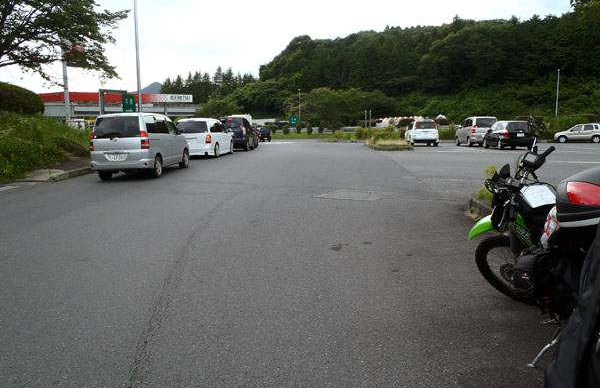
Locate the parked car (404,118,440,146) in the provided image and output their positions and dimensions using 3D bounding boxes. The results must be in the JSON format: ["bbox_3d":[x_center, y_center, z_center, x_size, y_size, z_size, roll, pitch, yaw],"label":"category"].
[{"bbox_3d":[8.381,-4.215,33.479,1.760,1.700,4.450,0,8,5],"label":"parked car"}]

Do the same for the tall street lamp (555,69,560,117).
[{"bbox_3d":[36.137,-13.942,68.000,0.300,7.100,0.300,-1,8,0],"label":"tall street lamp"}]

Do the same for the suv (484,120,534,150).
[{"bbox_3d":[12.054,-3.387,28.119,1.740,1.580,4.350,0,8,5],"label":"suv"}]

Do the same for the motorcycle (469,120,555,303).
[{"bbox_3d":[1.613,0.306,3.044,0.740,1.380,2.100,0,8,6],"label":"motorcycle"}]

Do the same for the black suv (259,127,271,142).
[{"bbox_3d":[-4.241,-7.282,60.000,1.475,1.690,3.400,-1,8,-3],"label":"black suv"}]

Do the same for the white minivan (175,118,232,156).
[{"bbox_3d":[-4.557,-2.764,23.751,1.830,1.760,4.750,0,8,5],"label":"white minivan"}]

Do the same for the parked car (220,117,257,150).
[{"bbox_3d":[-3.779,-3.654,29.391,1.740,1.920,4.550,0,8,2],"label":"parked car"}]

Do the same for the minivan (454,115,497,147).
[{"bbox_3d":[11.810,-4.144,32.396,1.700,1.850,4.570,0,8,3],"label":"minivan"}]

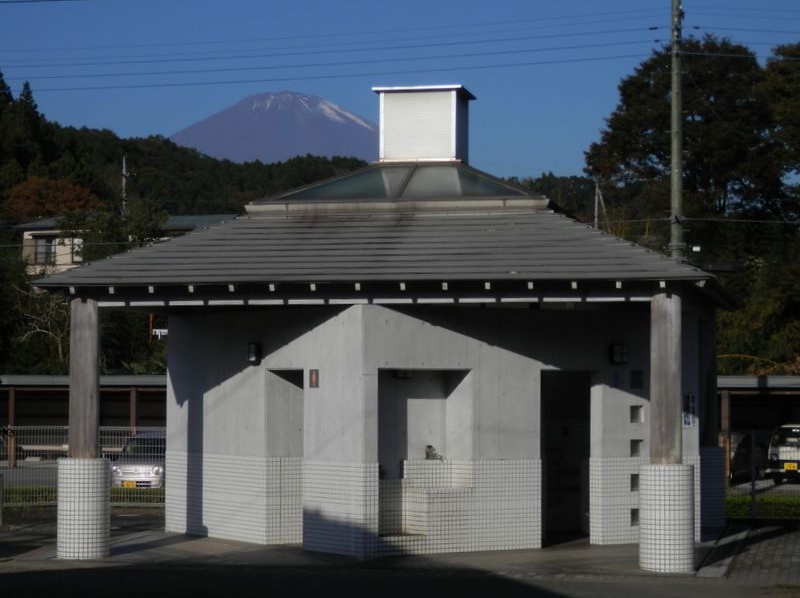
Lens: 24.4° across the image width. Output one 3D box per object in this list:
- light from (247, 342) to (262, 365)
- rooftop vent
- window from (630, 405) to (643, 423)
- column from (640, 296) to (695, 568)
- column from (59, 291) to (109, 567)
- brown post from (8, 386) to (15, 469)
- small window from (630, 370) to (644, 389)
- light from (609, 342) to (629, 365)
[{"bbox_3d":[-1.677,0.642,21.384,0.115,0.275,0.195,2,-3,-33],"label":"light"},{"bbox_3d":[0.318,-2.103,23.128,1.110,0.940,1.110,-1,-3,12],"label":"rooftop vent"},{"bbox_3d":[2.737,1.351,21.581,0.200,0.200,0.110,2,-3,-32],"label":"window"},{"bbox_3d":[2.764,1.374,19.153,0.570,2.852,0.570,-1,-3,12],"label":"column"},{"bbox_3d":[-3.493,1.427,20.495,0.575,2.850,0.575,-1,-3,12],"label":"column"},{"bbox_3d":[-12.807,4.233,61.167,0.160,2.706,0.160,-1,-3,29],"label":"brown post"},{"bbox_3d":[2.739,0.947,21.602,0.200,0.200,0.110,2,-3,-32],"label":"small window"},{"bbox_3d":[2.525,0.639,21.350,0.195,0.252,0.115,2,-3,-32],"label":"light"}]

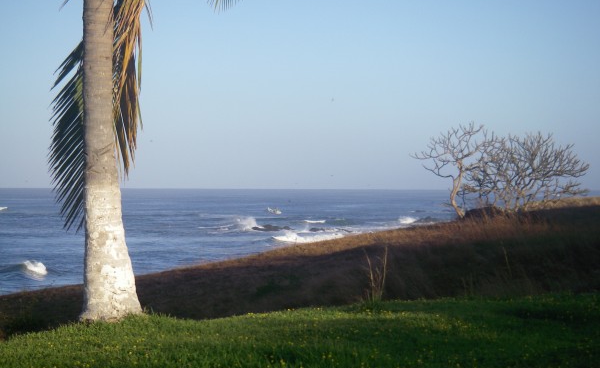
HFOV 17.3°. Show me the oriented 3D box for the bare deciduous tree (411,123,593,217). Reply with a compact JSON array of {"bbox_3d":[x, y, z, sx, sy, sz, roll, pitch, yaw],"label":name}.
[{"bbox_3d":[5.812,-0.361,57.000,5.000,2.650,3.900,0,0,0],"label":"bare deciduous tree"}]

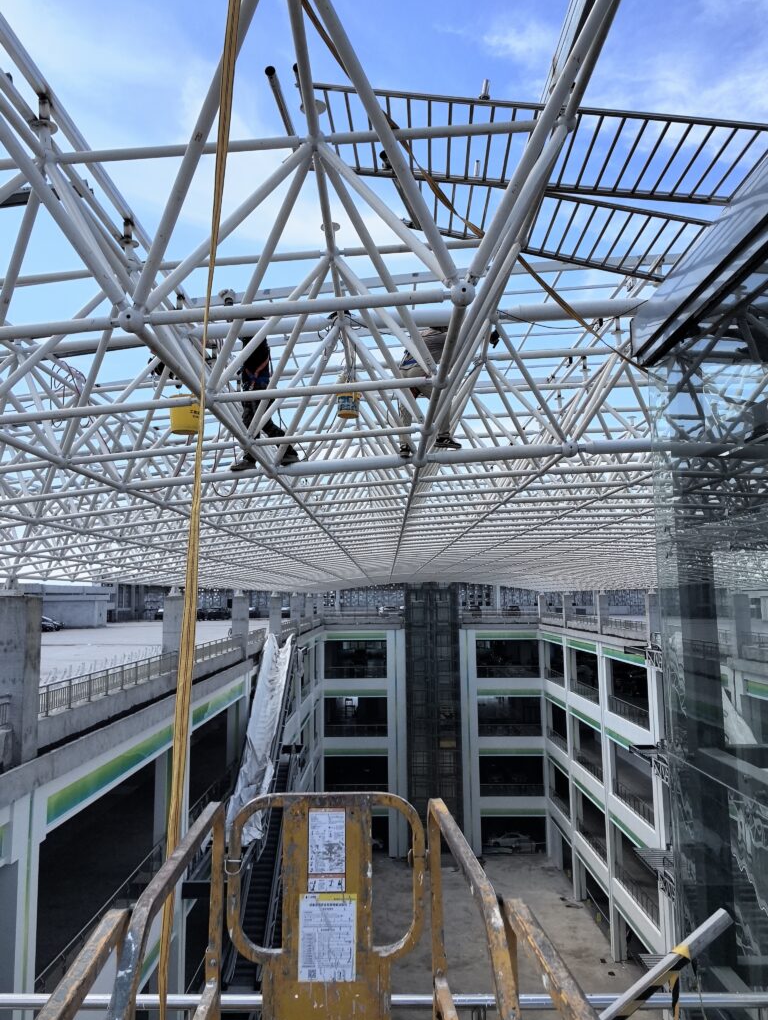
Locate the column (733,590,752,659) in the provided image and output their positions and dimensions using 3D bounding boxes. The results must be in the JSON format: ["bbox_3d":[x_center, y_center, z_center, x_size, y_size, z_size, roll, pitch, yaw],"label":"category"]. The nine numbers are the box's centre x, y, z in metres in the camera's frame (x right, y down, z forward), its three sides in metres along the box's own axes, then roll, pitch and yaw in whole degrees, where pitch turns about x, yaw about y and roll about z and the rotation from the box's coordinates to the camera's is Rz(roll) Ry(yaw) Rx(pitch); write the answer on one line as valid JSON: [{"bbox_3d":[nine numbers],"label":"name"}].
[{"bbox_3d":[17.051,5.497,38.357,0.664,3.121,0.896,0,-6,0],"label":"column"}]

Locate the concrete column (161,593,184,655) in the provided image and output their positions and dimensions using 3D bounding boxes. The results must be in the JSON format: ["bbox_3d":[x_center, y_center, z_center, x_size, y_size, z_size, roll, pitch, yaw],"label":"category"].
[{"bbox_3d":[-6.920,4.404,26.540,0.664,2.988,0.896,0,-6,0],"label":"concrete column"}]

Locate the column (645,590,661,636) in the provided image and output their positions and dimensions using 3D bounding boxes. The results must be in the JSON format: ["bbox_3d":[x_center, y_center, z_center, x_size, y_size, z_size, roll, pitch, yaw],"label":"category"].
[{"bbox_3d":[17.103,6.846,50.634,0.697,3.121,0.896,0,-6,0],"label":"column"}]

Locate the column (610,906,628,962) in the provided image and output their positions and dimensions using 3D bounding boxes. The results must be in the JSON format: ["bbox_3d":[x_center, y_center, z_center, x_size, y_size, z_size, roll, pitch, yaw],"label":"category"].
[{"bbox_3d":[17.378,31.082,59.126,0.946,4.200,0.896,0,-6,0],"label":"column"}]

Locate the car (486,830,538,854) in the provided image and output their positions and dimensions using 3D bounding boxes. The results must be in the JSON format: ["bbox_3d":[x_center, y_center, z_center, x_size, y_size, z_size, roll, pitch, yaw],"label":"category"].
[{"bbox_3d":[13.660,35.394,85.607,4.700,1.450,1.820,0,-6,0],"label":"car"}]

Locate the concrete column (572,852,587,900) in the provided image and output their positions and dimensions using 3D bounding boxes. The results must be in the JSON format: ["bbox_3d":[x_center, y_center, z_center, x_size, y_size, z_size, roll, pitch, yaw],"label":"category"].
[{"bbox_3d":[17.414,32.432,71.411,0.946,4.200,0.913,0,-6,0],"label":"concrete column"}]

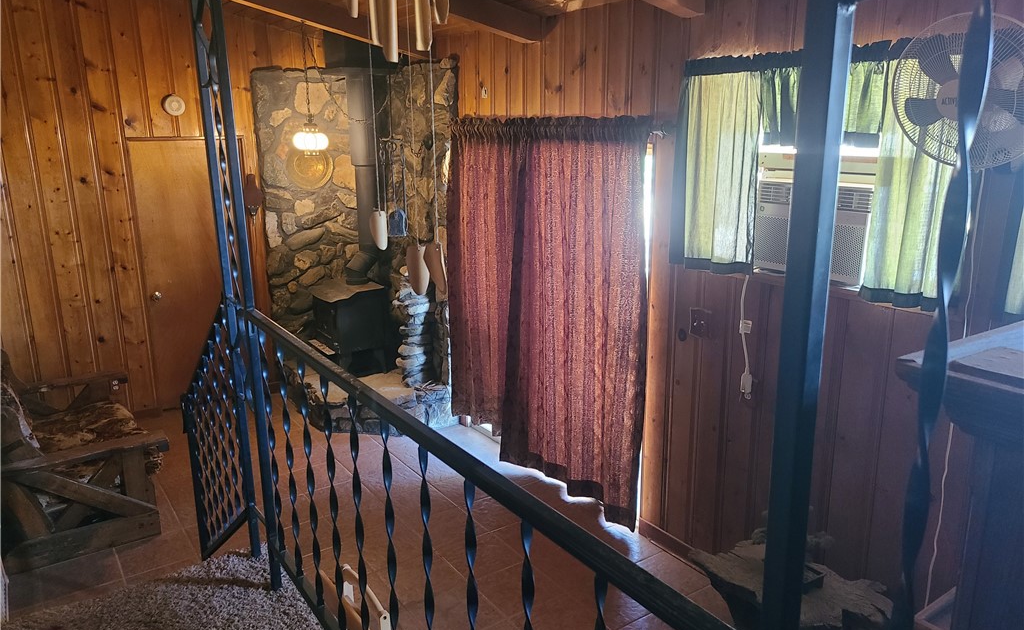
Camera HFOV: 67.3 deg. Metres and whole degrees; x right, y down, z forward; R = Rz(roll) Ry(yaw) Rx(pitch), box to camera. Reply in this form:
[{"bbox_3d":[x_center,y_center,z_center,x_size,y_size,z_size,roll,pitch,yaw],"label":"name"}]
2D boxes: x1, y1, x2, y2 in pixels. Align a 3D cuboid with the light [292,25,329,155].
[{"bbox_3d":[-1.285,-1.394,4.817,0.226,0.775,0.226,-10,17,-33],"label":"light"}]

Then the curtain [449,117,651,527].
[{"bbox_3d":[0.094,-0.053,4.405,0.150,2.090,1.840,-10,17,-33],"label":"curtain"}]

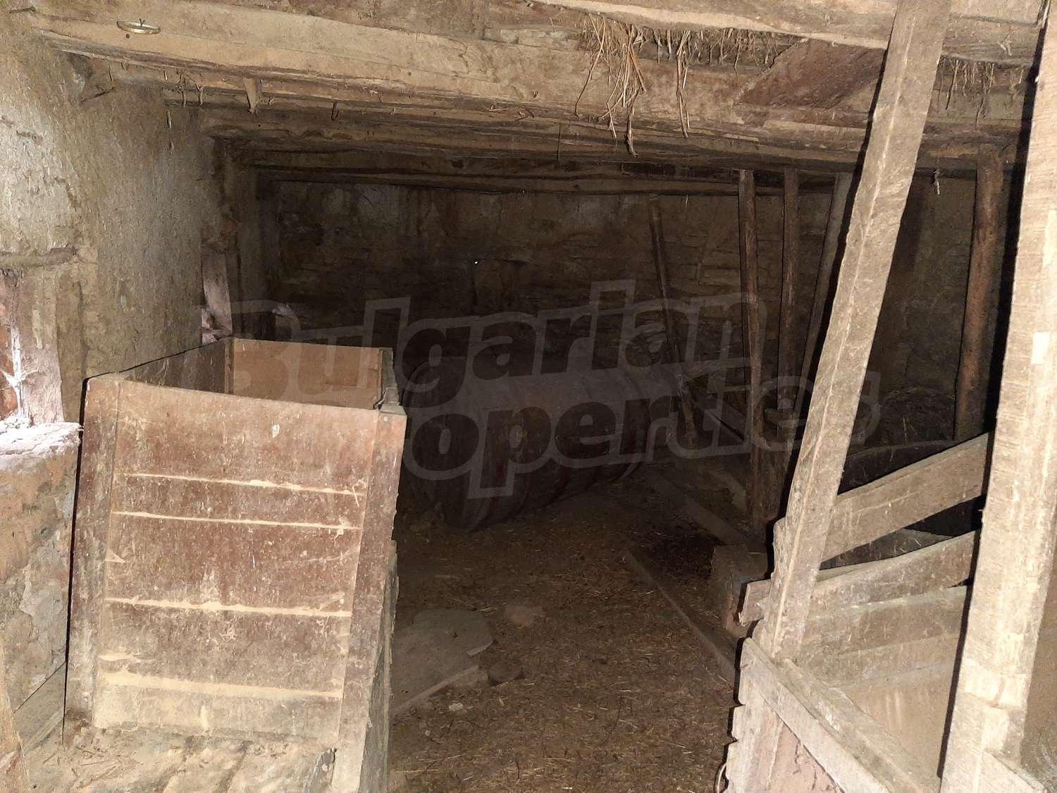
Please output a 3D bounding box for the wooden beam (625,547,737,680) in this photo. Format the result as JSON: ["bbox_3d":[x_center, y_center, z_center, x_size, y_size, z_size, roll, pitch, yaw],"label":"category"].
[{"bbox_3d":[0.664,0.941,3.529,0.080,0.065,1.460,0,7,-9],"label":"wooden beam"}]

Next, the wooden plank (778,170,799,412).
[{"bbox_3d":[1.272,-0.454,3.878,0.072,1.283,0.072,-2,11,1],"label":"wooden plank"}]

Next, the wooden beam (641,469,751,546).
[{"bbox_3d":[1.077,0.736,5.260,0.140,0.070,1.760,1,7,-6],"label":"wooden beam"}]

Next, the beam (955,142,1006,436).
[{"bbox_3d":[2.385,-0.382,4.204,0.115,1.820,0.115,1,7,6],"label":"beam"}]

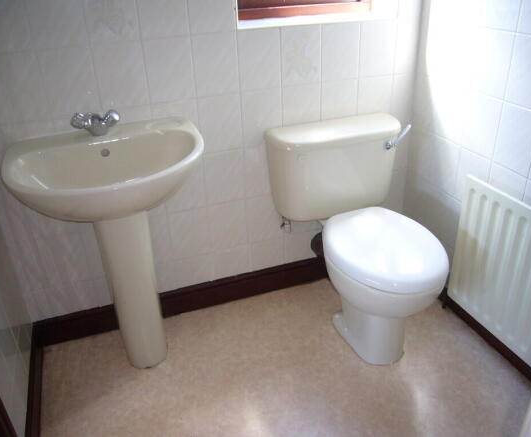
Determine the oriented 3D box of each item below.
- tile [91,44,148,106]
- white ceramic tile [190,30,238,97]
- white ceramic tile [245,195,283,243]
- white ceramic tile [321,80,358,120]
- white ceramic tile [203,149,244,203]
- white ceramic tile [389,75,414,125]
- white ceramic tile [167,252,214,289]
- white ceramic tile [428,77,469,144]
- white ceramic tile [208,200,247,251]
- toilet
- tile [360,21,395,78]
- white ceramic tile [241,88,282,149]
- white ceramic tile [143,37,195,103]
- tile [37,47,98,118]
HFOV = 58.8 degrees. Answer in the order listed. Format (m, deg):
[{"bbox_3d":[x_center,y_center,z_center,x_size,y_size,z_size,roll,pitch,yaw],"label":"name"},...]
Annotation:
[{"bbox_3d":[-0.440,-0.438,1.446,0.150,0.201,0.010,-12,30,-16],"label":"tile"},{"bbox_3d":[-0.163,-0.508,1.563,0.150,0.201,0.010,-12,30,-16],"label":"white ceramic tile"},{"bbox_3d":[0.000,-0.005,1.871,0.151,0.201,0.010,-12,30,-17],"label":"white ceramic tile"},{"bbox_3d":[0.276,-0.418,1.783,0.150,0.201,0.010,-12,30,-16],"label":"white ceramic tile"},{"bbox_3d":[-0.146,-0.148,1.724,0.150,0.201,0.010,-12,30,-16],"label":"white ceramic tile"},{"bbox_3d":[0.528,-0.464,1.834,0.102,0.201,0.010,-12,30,-16],"label":"white ceramic tile"},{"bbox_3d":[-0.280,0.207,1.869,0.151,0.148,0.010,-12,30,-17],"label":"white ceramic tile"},{"bbox_3d":[0.662,-0.373,1.674,0.010,0.201,0.150,-12,30,-16],"label":"white ceramic tile"},{"bbox_3d":[-0.139,0.027,1.821,0.150,0.201,0.010,-12,30,-16],"label":"white ceramic tile"},{"bbox_3d":[0.356,0.095,1.644,0.500,0.720,0.690,-12,30,-17],"label":"toilet"},{"bbox_3d":[0.404,-0.618,1.711,0.151,0.201,0.010,-12,30,-17],"label":"tile"},{"bbox_3d":[-0.014,-0.359,1.675,0.151,0.201,0.010,-12,30,-17],"label":"white ceramic tile"},{"bbox_3d":[-0.306,-0.479,1.522,0.150,0.201,0.010,-12,30,-16],"label":"white ceramic tile"},{"bbox_3d":[-0.593,-0.421,1.440,0.150,0.201,0.010,-12,30,-16],"label":"tile"}]

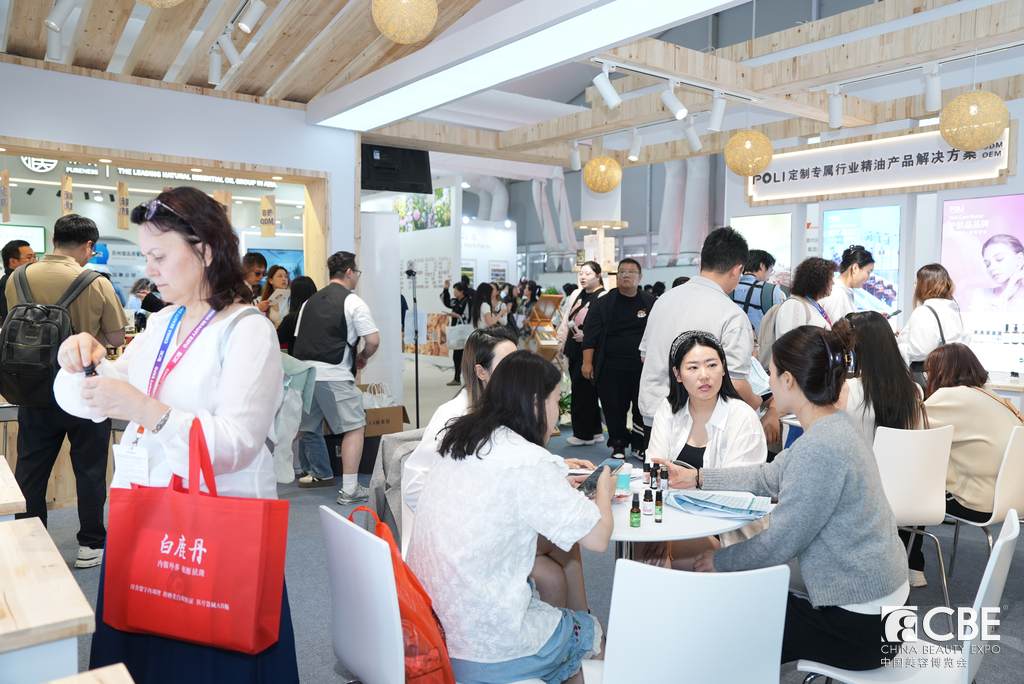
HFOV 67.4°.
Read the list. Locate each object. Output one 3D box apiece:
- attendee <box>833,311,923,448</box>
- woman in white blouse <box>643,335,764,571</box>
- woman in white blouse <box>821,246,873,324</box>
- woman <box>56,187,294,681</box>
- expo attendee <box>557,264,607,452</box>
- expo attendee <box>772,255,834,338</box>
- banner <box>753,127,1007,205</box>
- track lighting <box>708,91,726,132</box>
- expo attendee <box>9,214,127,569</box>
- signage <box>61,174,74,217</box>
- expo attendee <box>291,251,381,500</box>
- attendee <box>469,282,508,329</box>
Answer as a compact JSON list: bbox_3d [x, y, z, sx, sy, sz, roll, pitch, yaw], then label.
[{"bbox_3d":[1.693,0.509,3.726,0.480,1.320,0.720,-1,4,-22],"label":"attendee"},{"bbox_3d":[0.688,0.595,2.798,0.480,1.265,0.680,2,4,18],"label":"woman in white blouse"},{"bbox_3d":[1.952,0.312,4.507,0.380,1.730,0.460,0,4,-6],"label":"woman in white blouse"},{"bbox_3d":[-0.761,0.468,1.745,0.490,1.645,0.460,3,5,37],"label":"woman"},{"bbox_3d":[0.654,0.124,6.925,0.380,1.650,0.460,-3,5,-38],"label":"expo attendee"},{"bbox_3d":[1.650,0.333,4.350,0.430,1.610,0.470,0,4,-7],"label":"expo attendee"},{"bbox_3d":[2.575,-1.299,5.684,0.060,0.370,1.940,-3,5,-38],"label":"banner"},{"bbox_3d":[1.257,-1.410,4.700,0.085,0.240,0.115,-1,4,-18],"label":"track lighting"},{"bbox_3d":[-2.236,0.255,3.891,0.520,1.770,0.420,1,4,8],"label":"expo attendee"},{"bbox_3d":[-3.316,-1.054,5.726,0.020,0.380,0.130,1,4,7],"label":"signage"},{"bbox_3d":[-1.250,0.236,5.457,0.550,1.740,0.430,3,5,33],"label":"expo attendee"},{"bbox_3d":[-0.339,-0.050,11.052,0.360,1.580,0.480,-1,4,-15],"label":"attendee"}]

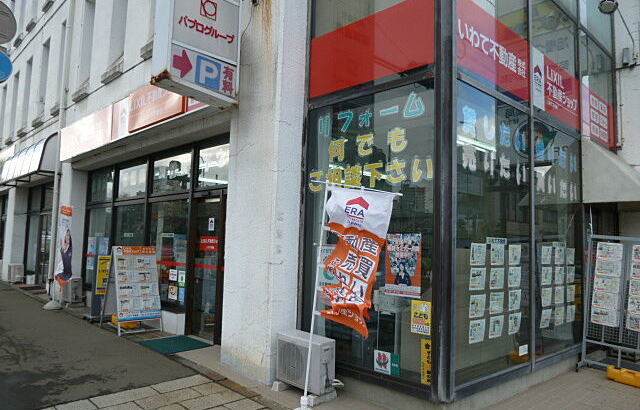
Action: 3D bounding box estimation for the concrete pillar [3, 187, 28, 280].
[{"bbox_3d":[-10.432,0.927,15.931,0.465,3.200,0.929,6,-6,-43],"label":"concrete pillar"}]

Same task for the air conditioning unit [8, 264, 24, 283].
[{"bbox_3d":[-9.368,2.100,14.323,0.289,0.568,0.764,6,-6,-43],"label":"air conditioning unit"}]

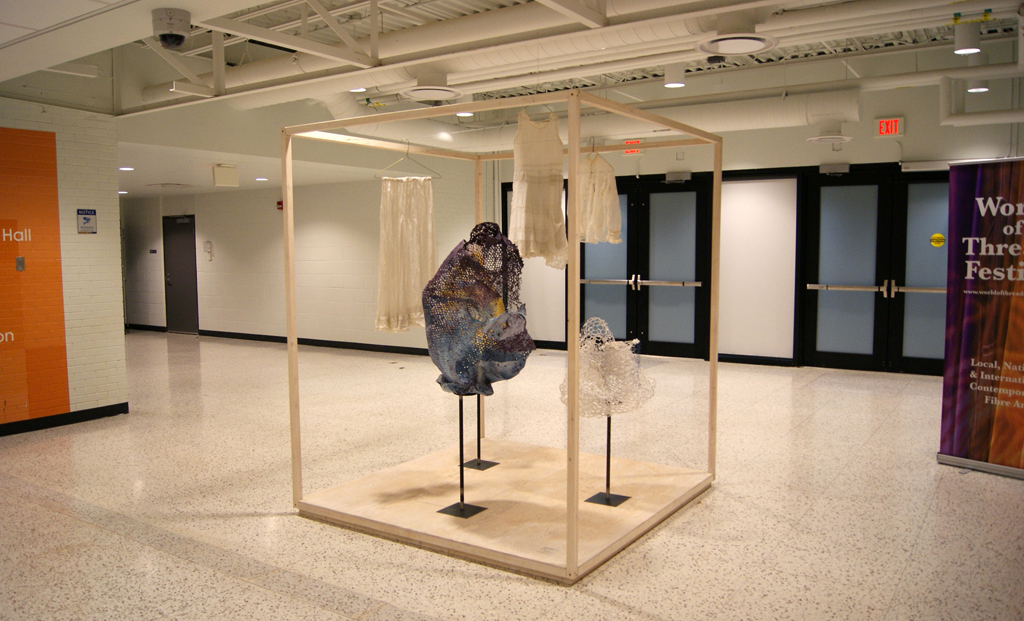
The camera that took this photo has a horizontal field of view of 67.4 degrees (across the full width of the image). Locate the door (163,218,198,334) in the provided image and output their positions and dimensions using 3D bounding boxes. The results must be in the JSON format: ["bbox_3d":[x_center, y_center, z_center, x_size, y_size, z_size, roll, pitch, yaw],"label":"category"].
[{"bbox_3d":[-6.003,-0.630,13.929,0.930,2.110,0.055,2,5,34],"label":"door"}]

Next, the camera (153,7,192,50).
[{"bbox_3d":[-1.459,-1.199,3.303,0.153,0.149,0.153,-2,5,-23],"label":"camera"}]

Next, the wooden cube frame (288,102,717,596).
[{"bbox_3d":[0.012,0.044,4.504,1.827,2.131,1.791,3,5,34],"label":"wooden cube frame"}]

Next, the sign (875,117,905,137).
[{"bbox_3d":[4.294,-2.073,8.724,0.300,0.210,0.060,2,5,34],"label":"sign"}]

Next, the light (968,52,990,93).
[{"bbox_3d":[4.763,-2.417,7.832,0.182,0.340,0.182,2,5,34],"label":"light"}]

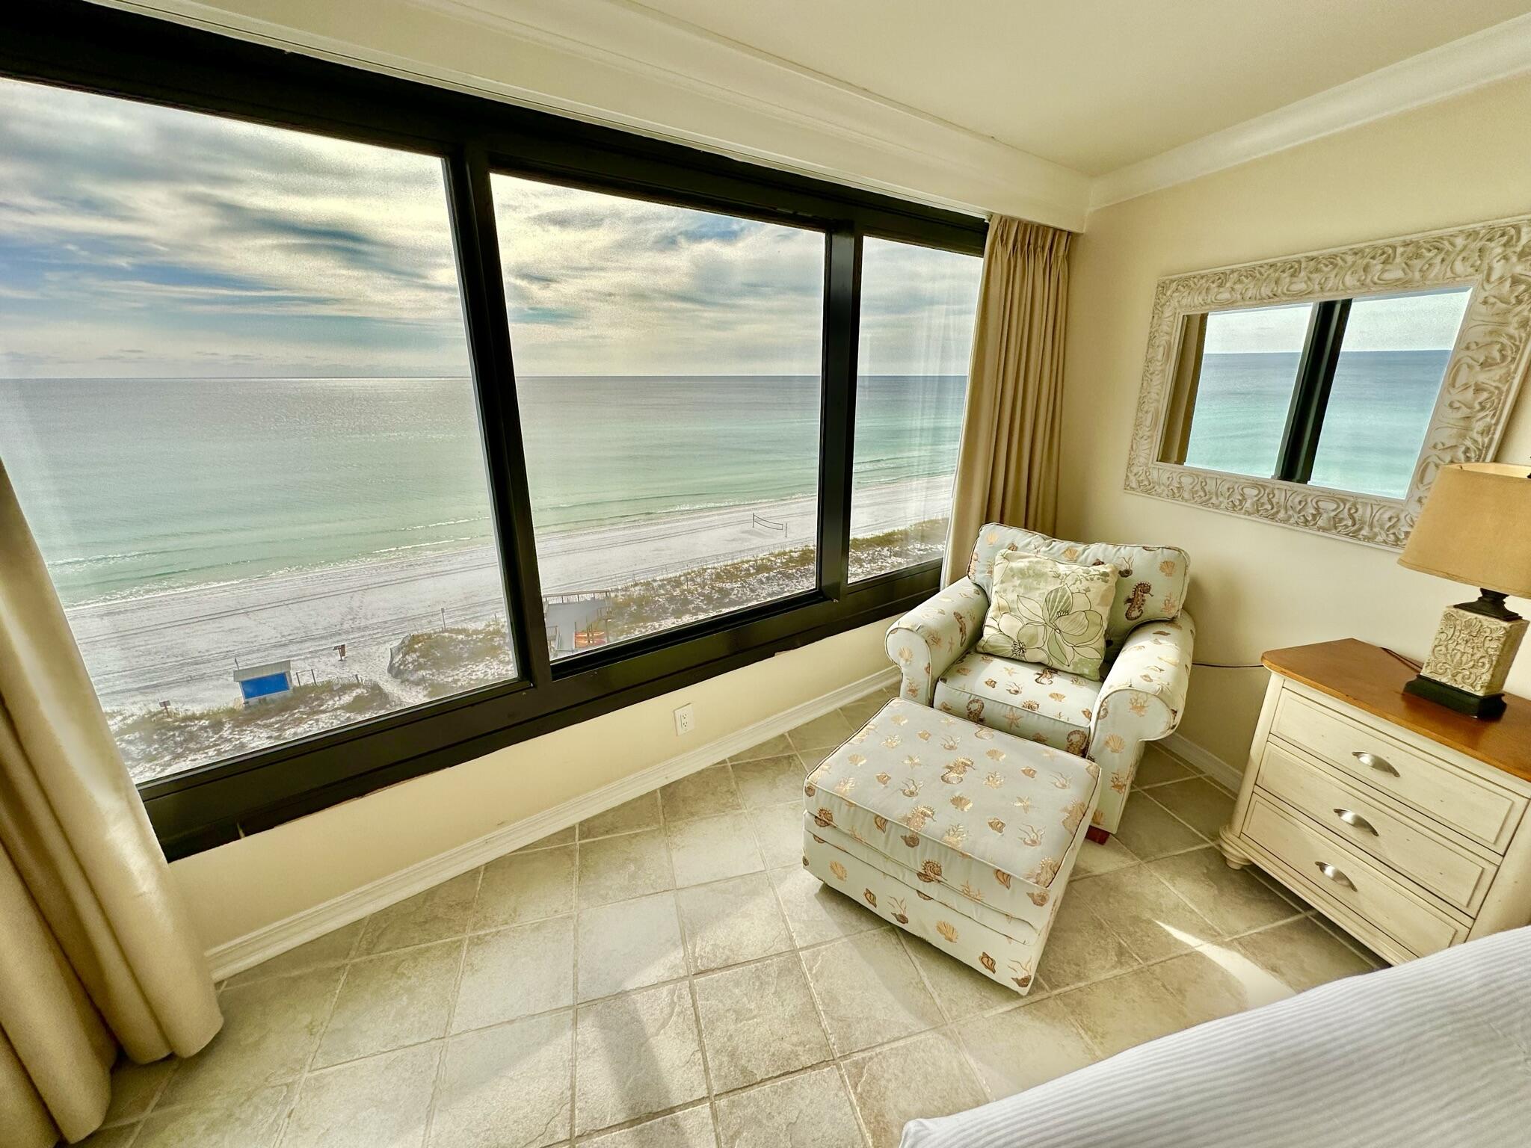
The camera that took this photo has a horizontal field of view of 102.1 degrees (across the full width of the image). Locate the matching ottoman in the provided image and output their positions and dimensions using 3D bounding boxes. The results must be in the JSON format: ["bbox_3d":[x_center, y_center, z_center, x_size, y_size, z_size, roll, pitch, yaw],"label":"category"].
[{"bbox_3d":[0.593,0.809,1.997,0.715,0.402,0.635,13,22,35],"label":"matching ottoman"}]

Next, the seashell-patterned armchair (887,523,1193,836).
[{"bbox_3d":[1.169,0.339,2.609,1.030,0.921,0.862,14,23,37],"label":"seashell-patterned armchair"}]

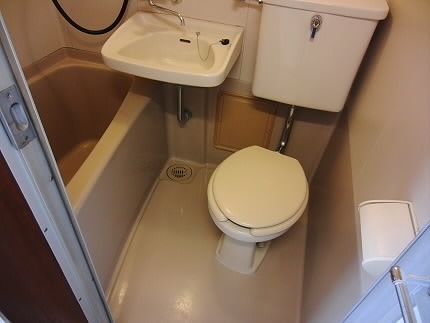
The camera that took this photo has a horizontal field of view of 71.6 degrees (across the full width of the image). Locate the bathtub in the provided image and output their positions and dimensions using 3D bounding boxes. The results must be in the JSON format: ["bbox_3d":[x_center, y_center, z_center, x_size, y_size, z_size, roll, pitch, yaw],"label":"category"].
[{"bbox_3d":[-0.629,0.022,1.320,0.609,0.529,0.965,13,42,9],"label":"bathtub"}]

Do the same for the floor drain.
[{"bbox_3d":[-0.206,0.066,1.722,0.140,0.014,0.140,3,41,-3],"label":"floor drain"}]

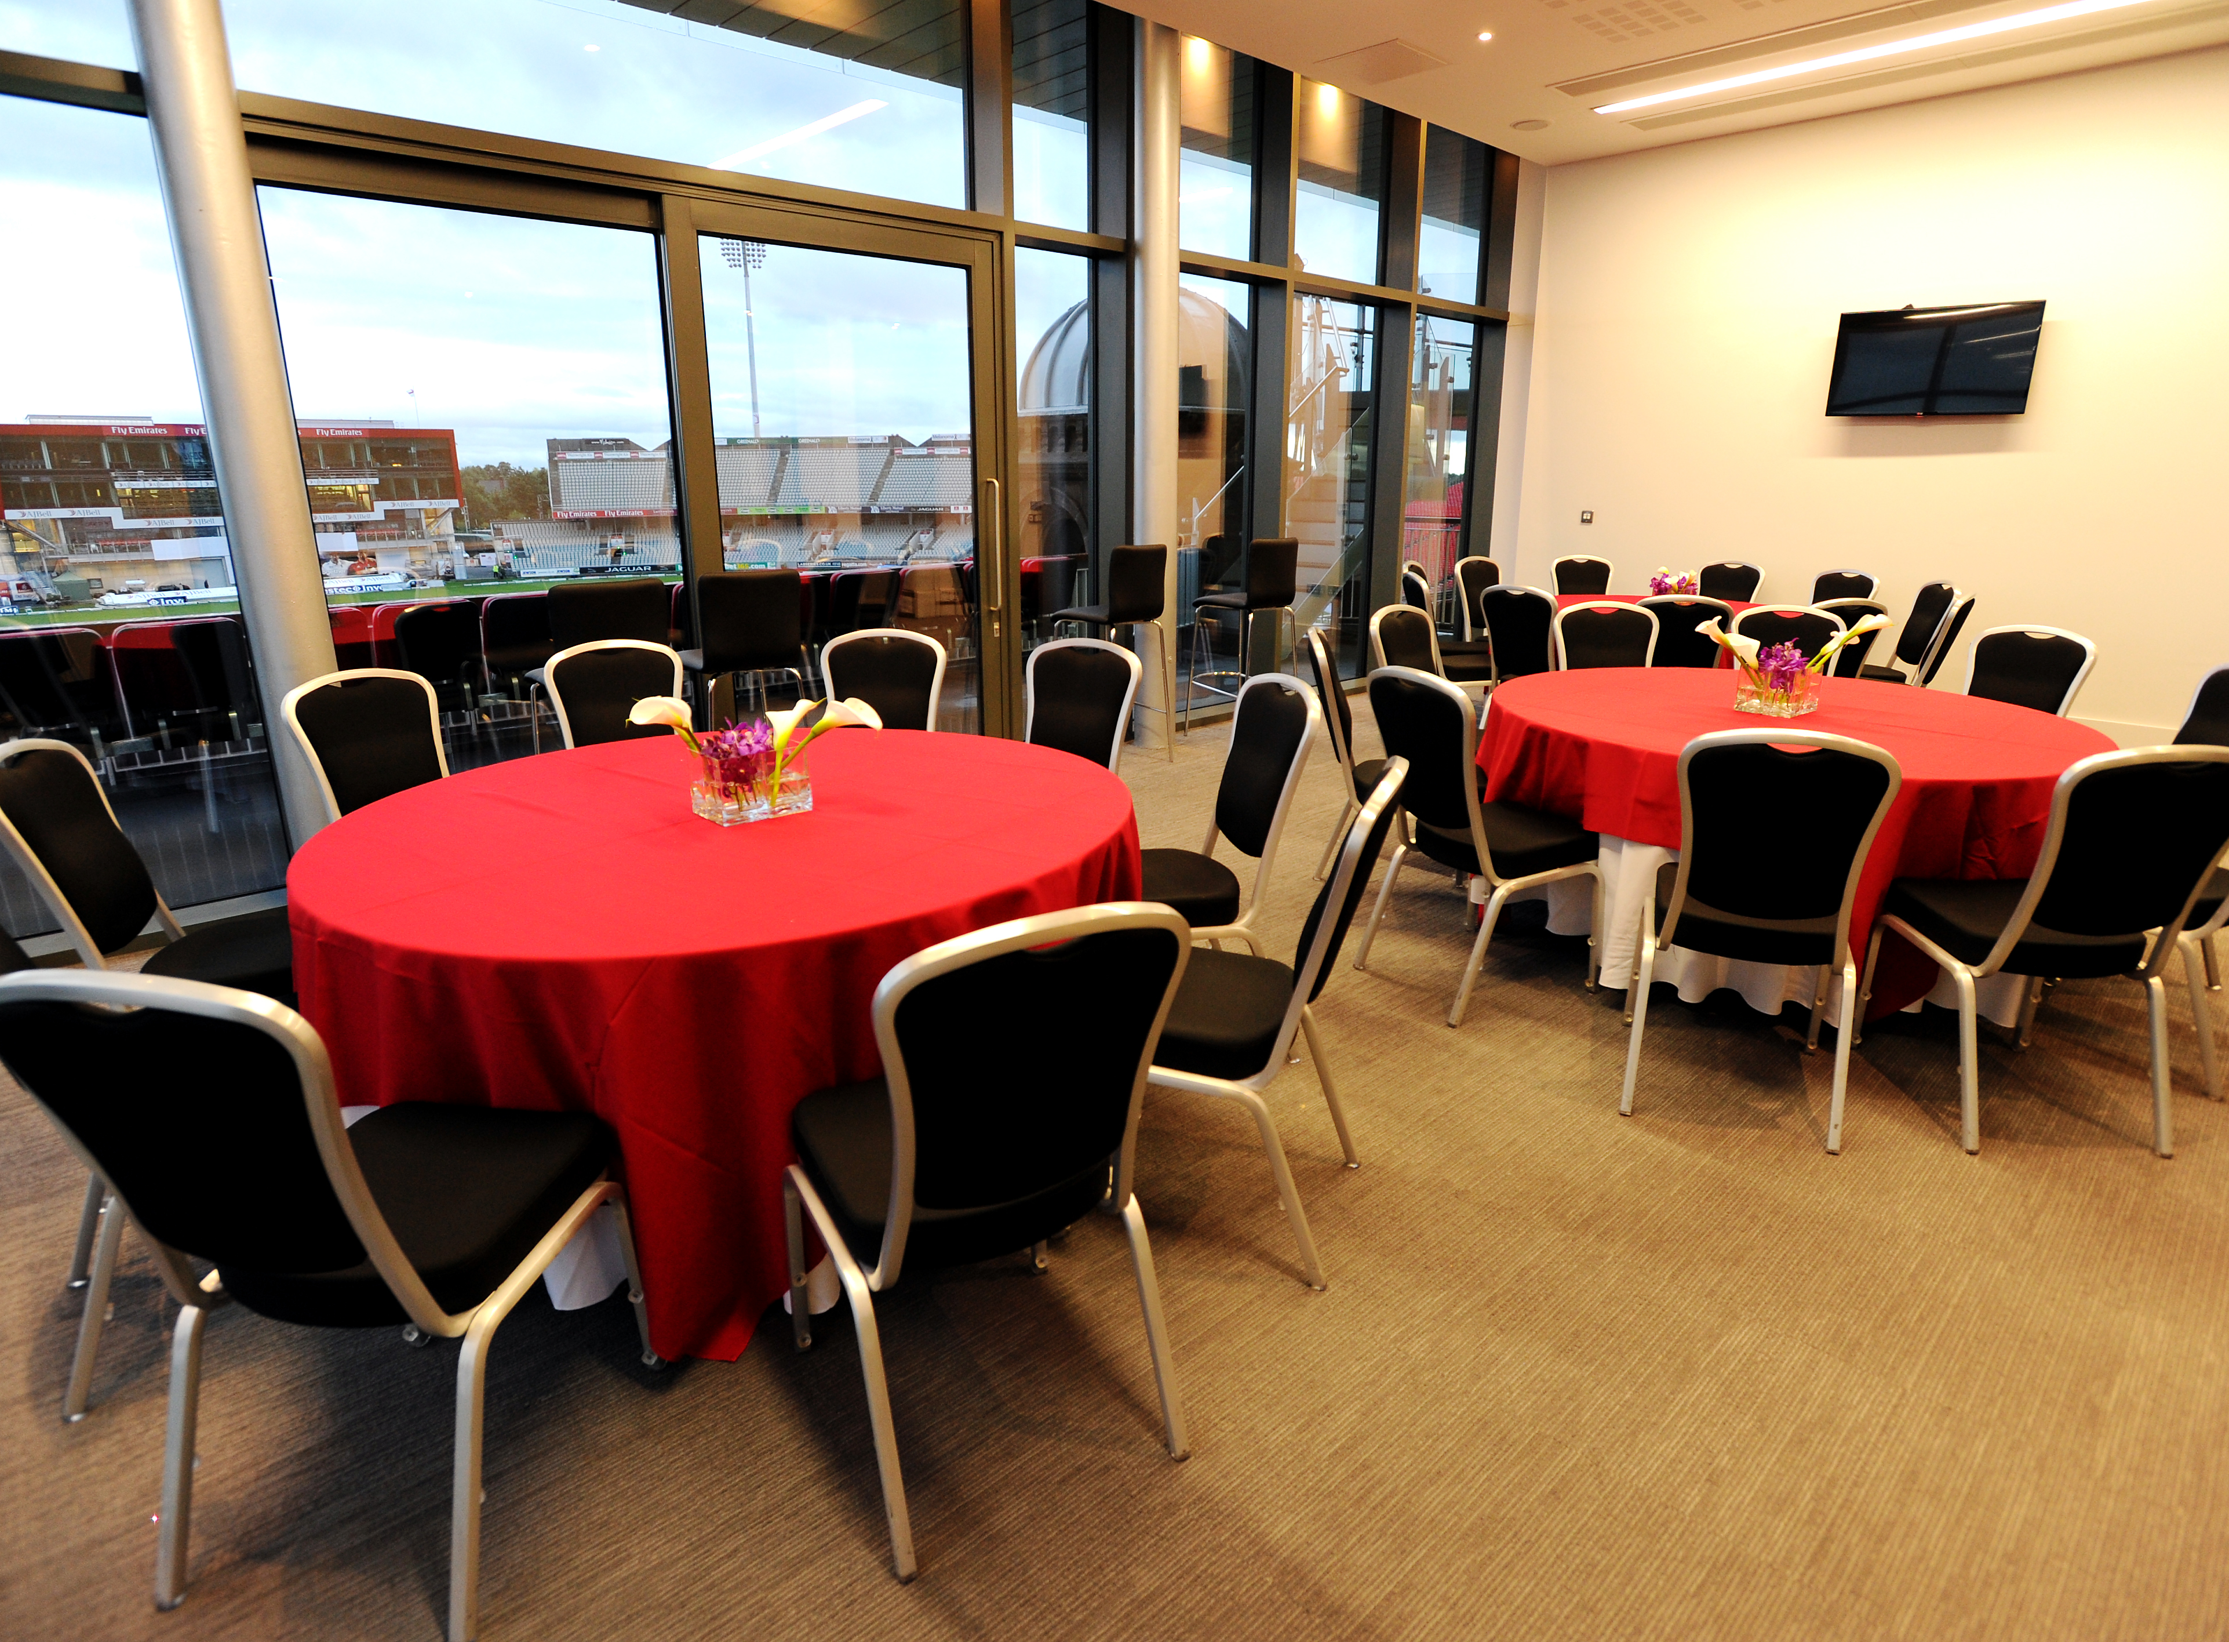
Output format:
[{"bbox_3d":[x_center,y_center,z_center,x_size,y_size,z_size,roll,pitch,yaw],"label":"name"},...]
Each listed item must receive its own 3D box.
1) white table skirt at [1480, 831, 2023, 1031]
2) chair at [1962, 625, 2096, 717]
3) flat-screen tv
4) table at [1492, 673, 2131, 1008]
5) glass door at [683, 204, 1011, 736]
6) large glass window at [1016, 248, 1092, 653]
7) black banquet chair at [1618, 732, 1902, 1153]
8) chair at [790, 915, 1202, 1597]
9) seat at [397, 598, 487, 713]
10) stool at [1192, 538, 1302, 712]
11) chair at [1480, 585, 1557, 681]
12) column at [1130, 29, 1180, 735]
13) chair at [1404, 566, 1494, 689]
[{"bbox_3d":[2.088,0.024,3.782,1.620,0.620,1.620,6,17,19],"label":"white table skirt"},{"bbox_3d":[3.147,-0.241,4.283,0.560,0.930,0.460,-9,19,-27],"label":"chair"},{"bbox_3d":[4.425,-2.490,6.336,0.070,0.540,0.925,-19,25,-41],"label":"flat-screen tv"},{"bbox_3d":[1.943,0.037,3.541,1.592,0.755,1.592,-14,22,-40],"label":"table"},{"bbox_3d":[-1.125,-1.338,5.225,1.581,2.436,0.080,-15,22,-40],"label":"glass door"},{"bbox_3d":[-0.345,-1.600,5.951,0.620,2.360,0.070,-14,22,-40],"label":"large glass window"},{"bbox_3d":[1.484,0.193,2.700,0.455,0.945,0.575,7,18,23],"label":"black banquet chair"},{"bbox_3d":[-0.209,0.498,1.753,0.470,0.940,0.560,-9,18,-27],"label":"chair"},{"bbox_3d":[-2.842,-0.482,4.994,0.550,0.900,0.470,14,22,40],"label":"seat"},{"bbox_3d":[0.748,-1.035,6.678,0.490,1.110,0.450,15,22,43],"label":"stool"},{"bbox_3d":[2.238,-0.772,6.092,0.570,0.948,0.464,-12,20,-34],"label":"chair"},{"bbox_3d":[0.212,-2.134,6.094,0.240,3.550,0.240,0,16,0],"label":"column"},{"bbox_3d":[1.927,-0.919,6.576,0.560,0.940,0.470,-1,16,-4],"label":"chair"}]

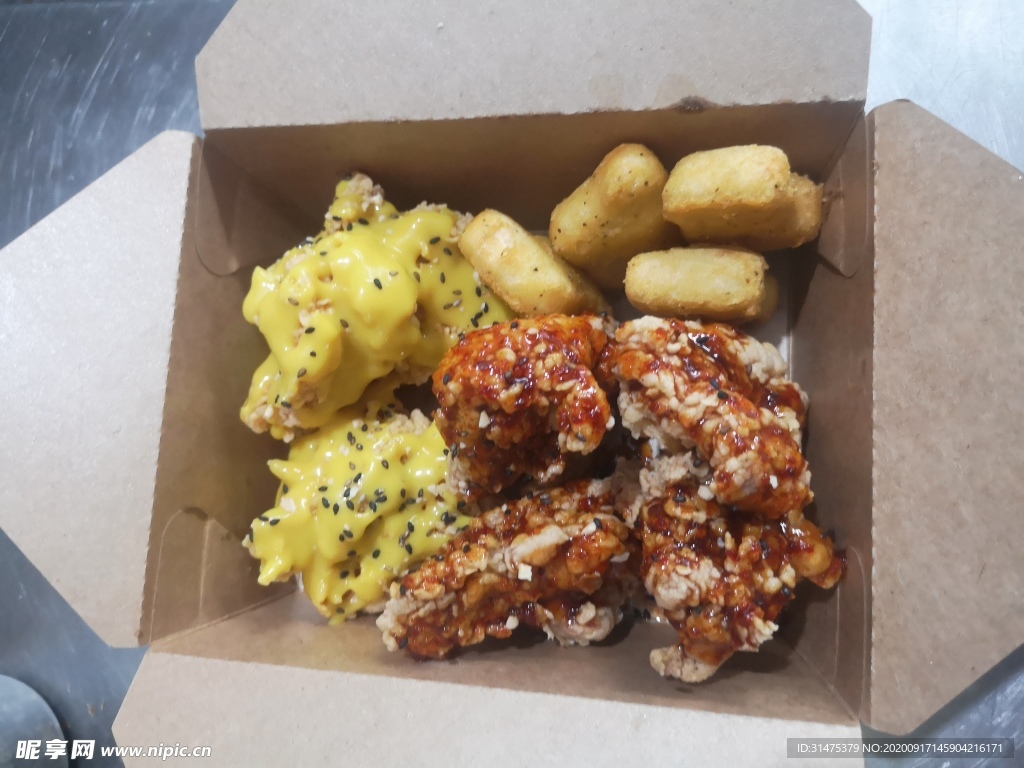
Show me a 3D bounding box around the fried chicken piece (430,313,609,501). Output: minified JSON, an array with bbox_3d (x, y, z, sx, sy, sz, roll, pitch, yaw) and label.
[{"bbox_3d":[0.004,0.005,0.224,0.051,0.043,0.044,-19,79,9],"label":"fried chicken piece"}]

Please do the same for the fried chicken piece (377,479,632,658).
[{"bbox_3d":[0.002,0.051,0.213,0.070,0.036,0.036,-25,78,8],"label":"fried chicken piece"}]

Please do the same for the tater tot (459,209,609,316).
[{"bbox_3d":[0.006,-0.033,0.235,0.045,0.024,0.019,35,91,14],"label":"tater tot"}]

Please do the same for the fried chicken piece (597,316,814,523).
[{"bbox_3d":[0.051,0.007,0.205,0.060,0.036,0.034,43,92,14],"label":"fried chicken piece"}]

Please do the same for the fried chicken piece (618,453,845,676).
[{"bbox_3d":[0.052,0.045,0.203,0.052,0.042,0.050,-39,76,4],"label":"fried chicken piece"}]

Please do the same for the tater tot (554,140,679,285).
[{"bbox_3d":[0.029,-0.046,0.225,0.027,0.034,0.036,39,92,14],"label":"tater tot"}]

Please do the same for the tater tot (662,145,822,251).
[{"bbox_3d":[0.061,-0.048,0.213,0.040,0.026,0.023,12,85,13],"label":"tater tot"}]

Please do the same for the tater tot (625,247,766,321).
[{"bbox_3d":[0.053,-0.029,0.226,0.039,0.024,0.018,6,84,13],"label":"tater tot"}]

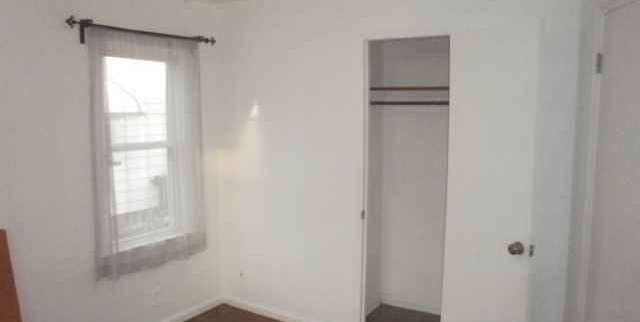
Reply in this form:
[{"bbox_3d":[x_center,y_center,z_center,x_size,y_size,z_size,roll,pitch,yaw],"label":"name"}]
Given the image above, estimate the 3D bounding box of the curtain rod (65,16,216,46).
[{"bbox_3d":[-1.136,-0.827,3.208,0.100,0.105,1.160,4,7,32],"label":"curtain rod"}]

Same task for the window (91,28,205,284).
[{"bbox_3d":[-1.153,-0.060,3.301,0.100,1.540,0.880,4,7,32],"label":"window"}]

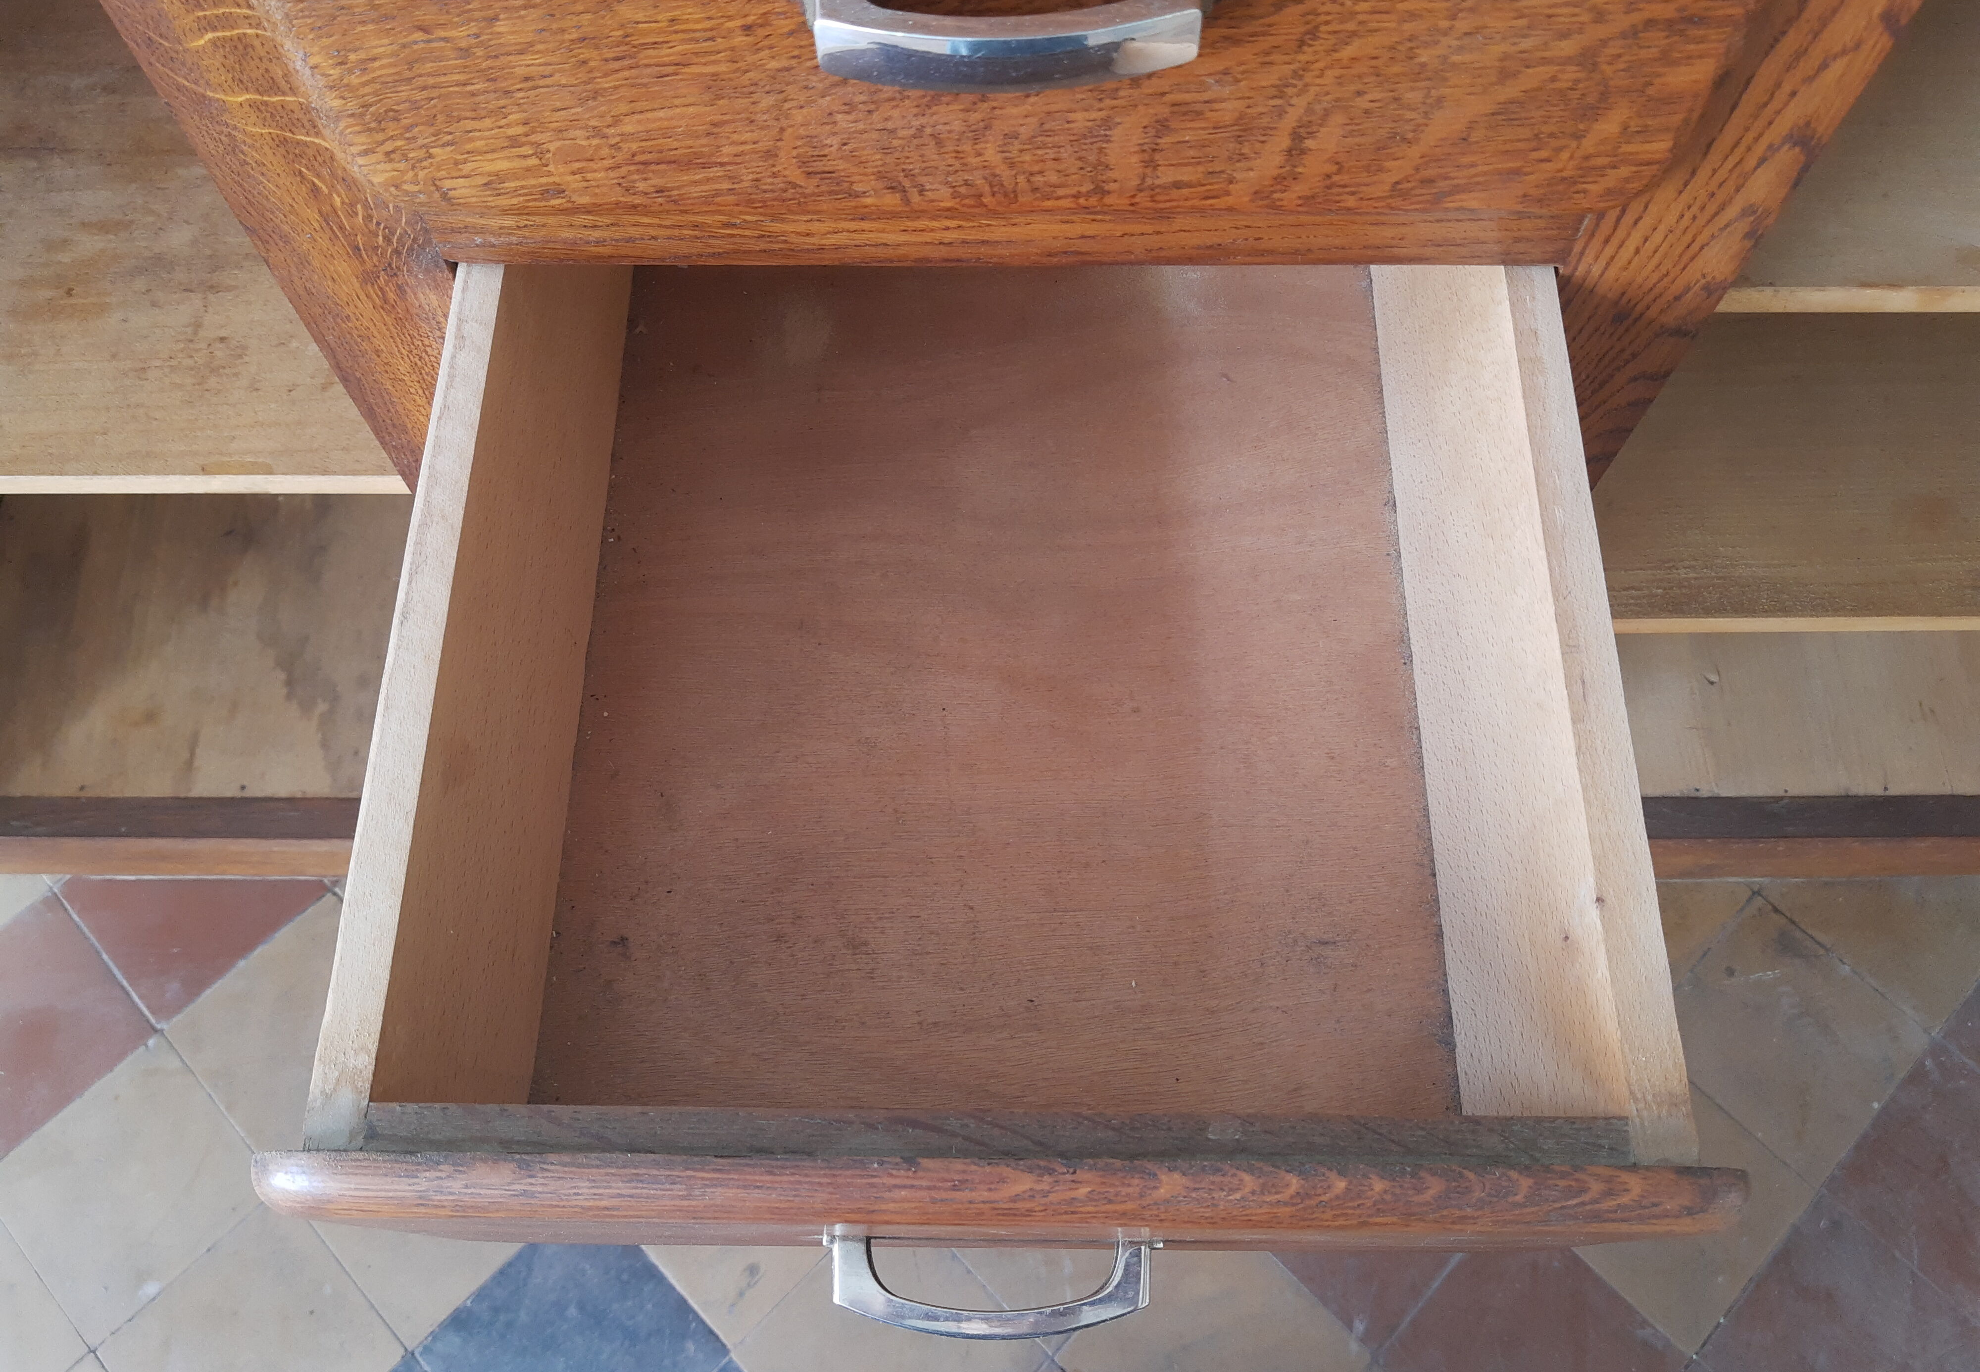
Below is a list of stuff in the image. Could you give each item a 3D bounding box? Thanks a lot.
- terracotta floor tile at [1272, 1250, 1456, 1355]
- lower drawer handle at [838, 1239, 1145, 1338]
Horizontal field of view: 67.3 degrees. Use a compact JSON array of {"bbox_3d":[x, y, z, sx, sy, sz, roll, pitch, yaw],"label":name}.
[{"bbox_3d":[0.267,0.366,1.081,0.156,0.012,0.156,-42,73,-17],"label":"terracotta floor tile"},{"bbox_3d":[0.001,0.193,0.483,0.104,0.018,0.034,0,66,0],"label":"lower drawer handle"}]

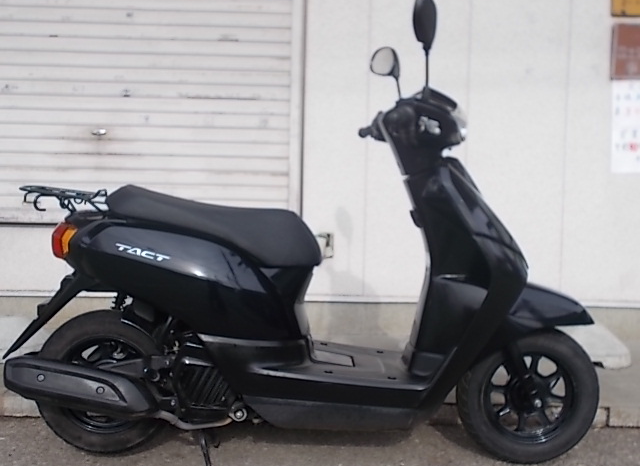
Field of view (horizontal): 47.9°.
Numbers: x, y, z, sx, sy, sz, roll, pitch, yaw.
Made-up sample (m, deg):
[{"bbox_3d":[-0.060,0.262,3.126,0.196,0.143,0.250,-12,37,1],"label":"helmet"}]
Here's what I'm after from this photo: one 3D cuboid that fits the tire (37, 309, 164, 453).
[{"bbox_3d":[-0.594,0.413,2.000,0.402,0.402,0.085,1,4,-5],"label":"tire"}]

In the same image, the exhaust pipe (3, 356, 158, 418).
[{"bbox_3d":[-0.614,0.394,1.881,0.390,0.115,0.130,11,3,-6],"label":"exhaust pipe"}]

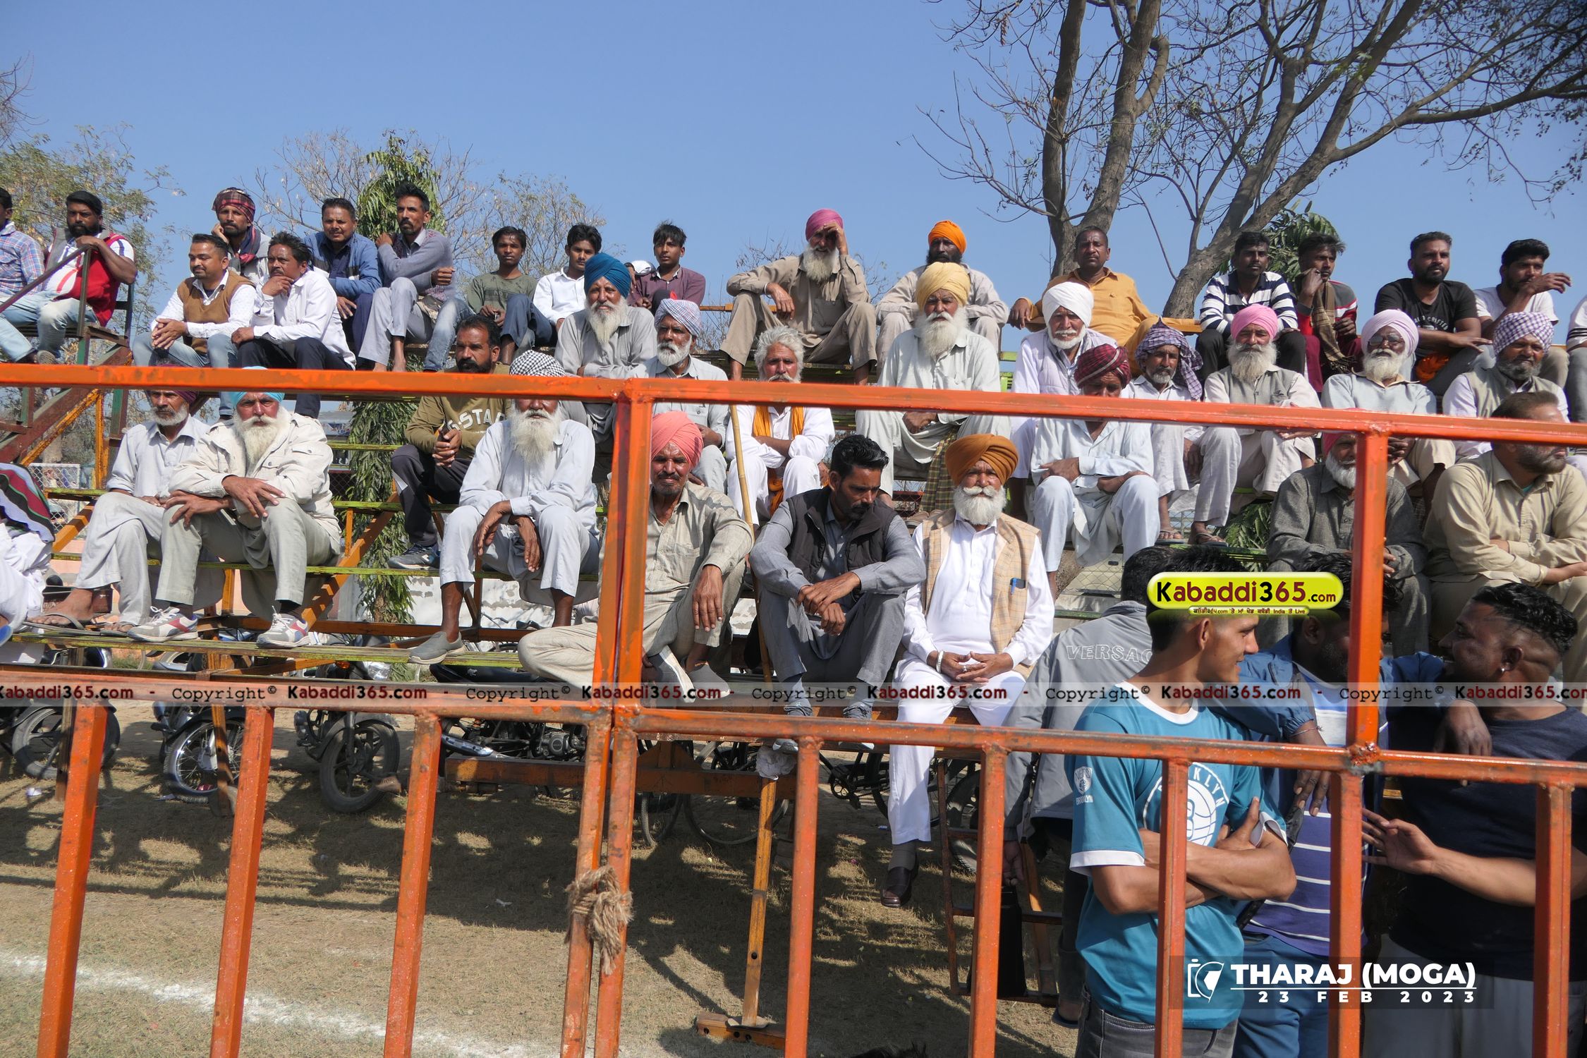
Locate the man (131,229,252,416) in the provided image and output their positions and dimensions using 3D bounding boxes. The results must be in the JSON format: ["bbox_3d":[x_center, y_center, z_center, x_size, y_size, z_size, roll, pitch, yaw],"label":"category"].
[{"bbox_3d":[-2.940,-0.922,5.200,0.560,0.990,0.680,4,-4,-11],"label":"man"}]

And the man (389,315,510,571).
[{"bbox_3d":[-1.489,-0.389,4.680,0.550,1.152,0.750,3,-4,-2],"label":"man"}]

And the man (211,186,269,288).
[{"bbox_3d":[-3.077,-1.296,5.753,0.520,1.216,0.800,4,-4,0],"label":"man"}]

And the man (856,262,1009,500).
[{"bbox_3d":[0.598,-0.603,4.576,0.560,1.229,0.800,3,-4,9],"label":"man"}]

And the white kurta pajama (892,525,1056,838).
[{"bbox_3d":[0.638,0.492,3.737,0.560,1.120,0.660,2,-4,13],"label":"white kurta pajama"}]

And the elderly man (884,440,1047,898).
[{"bbox_3d":[0.640,0.432,3.741,0.570,1.600,0.720,2,-4,13],"label":"elderly man"}]

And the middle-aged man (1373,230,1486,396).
[{"bbox_3d":[3.111,-0.927,5.200,0.560,1.095,0.700,2,-4,20],"label":"middle-aged man"}]

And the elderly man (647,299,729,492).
[{"bbox_3d":[-0.486,-0.376,4.360,0.500,1.236,0.800,2,-4,15],"label":"elderly man"}]

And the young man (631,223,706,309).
[{"bbox_3d":[-0.666,-1.123,5.600,0.470,1.043,0.700,3,-4,-3],"label":"young man"}]

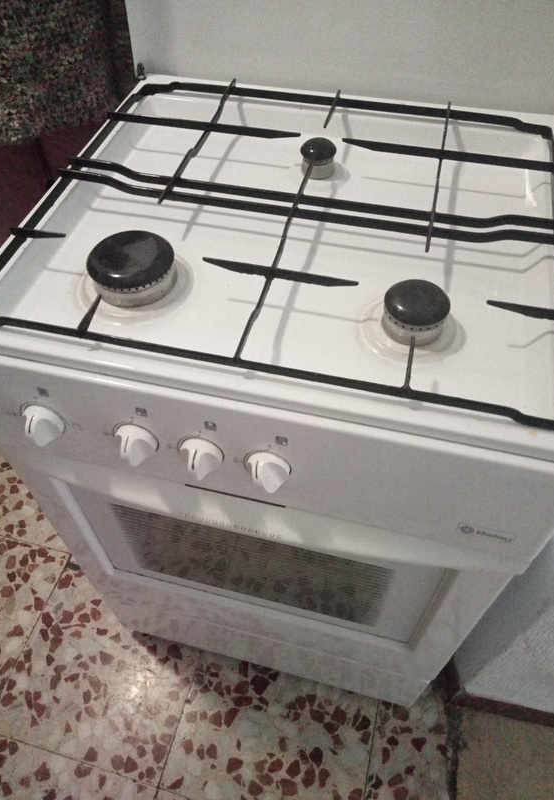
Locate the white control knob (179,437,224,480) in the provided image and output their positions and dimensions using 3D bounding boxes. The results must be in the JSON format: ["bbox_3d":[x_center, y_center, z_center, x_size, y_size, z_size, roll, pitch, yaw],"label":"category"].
[{"bbox_3d":[-0.068,0.056,0.549,0.041,0.041,0.025,11,42,9],"label":"white control knob"}]

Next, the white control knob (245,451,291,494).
[{"bbox_3d":[-0.010,0.067,0.539,0.041,0.041,0.025,11,42,9],"label":"white control knob"}]

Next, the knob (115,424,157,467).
[{"bbox_3d":[-0.126,0.045,0.559,0.041,0.041,0.025,11,42,9],"label":"knob"}]

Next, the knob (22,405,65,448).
[{"bbox_3d":[-0.213,0.029,0.574,0.041,0.041,0.025,11,42,9],"label":"knob"}]

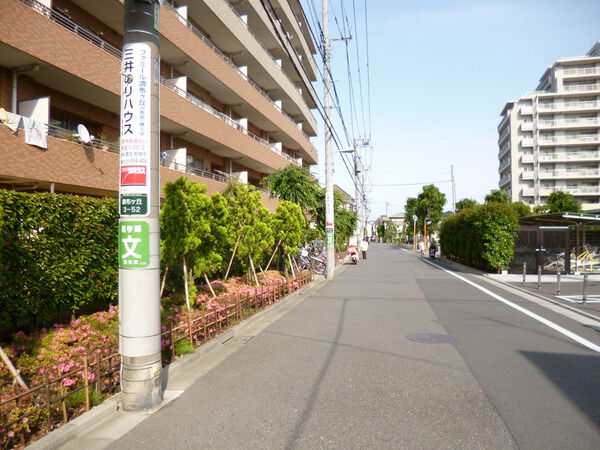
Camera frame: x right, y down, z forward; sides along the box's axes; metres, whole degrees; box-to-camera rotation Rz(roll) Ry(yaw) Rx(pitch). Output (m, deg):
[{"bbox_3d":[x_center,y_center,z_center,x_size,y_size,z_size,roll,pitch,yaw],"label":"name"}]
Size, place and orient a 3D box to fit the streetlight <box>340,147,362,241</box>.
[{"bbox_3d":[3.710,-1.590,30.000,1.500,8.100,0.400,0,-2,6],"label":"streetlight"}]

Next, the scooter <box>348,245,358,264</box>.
[{"bbox_3d":[3.200,1.740,24.600,0.700,1.140,1.800,0,-2,12],"label":"scooter"}]

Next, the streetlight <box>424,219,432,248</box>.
[{"bbox_3d":[11.430,1.020,37.000,0.700,3.350,0.350,0,-2,14],"label":"streetlight"}]

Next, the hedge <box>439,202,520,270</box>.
[{"bbox_3d":[10.500,0.800,25.900,1.400,3.050,16.000,0,-2,12],"label":"hedge"}]

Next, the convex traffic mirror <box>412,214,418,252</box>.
[{"bbox_3d":[12.200,0.810,44.000,0.620,3.800,0.350,0,-1,9],"label":"convex traffic mirror"}]

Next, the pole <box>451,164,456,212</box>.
[{"bbox_3d":[20.400,-2.400,55.000,0.320,11.100,0.320,0,-2,0],"label":"pole"}]

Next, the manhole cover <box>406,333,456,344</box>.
[{"bbox_3d":[1.963,1.700,6.210,0.740,0.020,0.740,0,-2,12],"label":"manhole cover"}]

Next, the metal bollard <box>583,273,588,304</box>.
[{"bbox_3d":[6.310,1.430,9.200,0.090,0.670,0.090,0,-2,0],"label":"metal bollard"}]

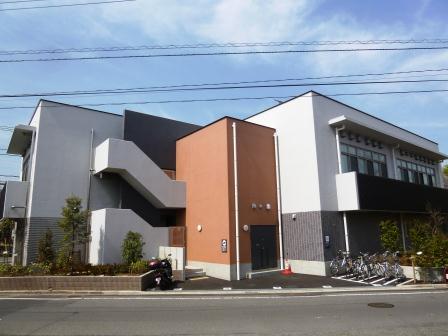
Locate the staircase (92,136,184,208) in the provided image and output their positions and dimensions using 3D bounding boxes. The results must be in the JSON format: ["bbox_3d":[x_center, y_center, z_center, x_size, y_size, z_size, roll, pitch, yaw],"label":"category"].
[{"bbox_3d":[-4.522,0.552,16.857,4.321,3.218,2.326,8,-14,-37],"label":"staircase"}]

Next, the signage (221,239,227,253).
[{"bbox_3d":[-0.028,3.256,12.879,0.040,0.560,0.330,7,-14,-38],"label":"signage"}]

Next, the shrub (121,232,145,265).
[{"bbox_3d":[-4.040,3.579,13.714,1.020,1.564,0.980,8,-14,-37],"label":"shrub"}]

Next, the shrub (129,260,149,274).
[{"bbox_3d":[-3.474,4.066,12.664,0.780,0.528,0.720,8,-14,-37],"label":"shrub"}]

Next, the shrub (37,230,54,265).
[{"bbox_3d":[-7.758,3.455,13.500,0.720,1.650,0.720,-2,-11,2],"label":"shrub"}]

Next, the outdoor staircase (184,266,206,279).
[{"bbox_3d":[-1.453,4.584,13.608,1.150,0.370,0.750,7,-14,-38],"label":"outdoor staircase"}]

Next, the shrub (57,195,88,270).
[{"bbox_3d":[-6.595,2.873,13.520,1.340,3.219,1.280,8,-14,-37],"label":"shrub"}]

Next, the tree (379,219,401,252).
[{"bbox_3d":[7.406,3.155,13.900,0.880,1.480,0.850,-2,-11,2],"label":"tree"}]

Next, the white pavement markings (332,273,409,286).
[{"bbox_3d":[5.173,3.981,11.188,2.119,0.040,2.394,9,-15,-43],"label":"white pavement markings"}]

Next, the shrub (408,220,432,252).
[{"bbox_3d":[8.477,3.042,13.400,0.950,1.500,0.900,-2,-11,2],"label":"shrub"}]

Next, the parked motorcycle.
[{"bbox_3d":[-2.296,3.809,11.611,0.800,1.170,2.000,0,-11,-7],"label":"parked motorcycle"}]

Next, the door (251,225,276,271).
[{"bbox_3d":[1.966,3.826,15.073,1.768,2.086,0.117,8,-14,-37],"label":"door"}]

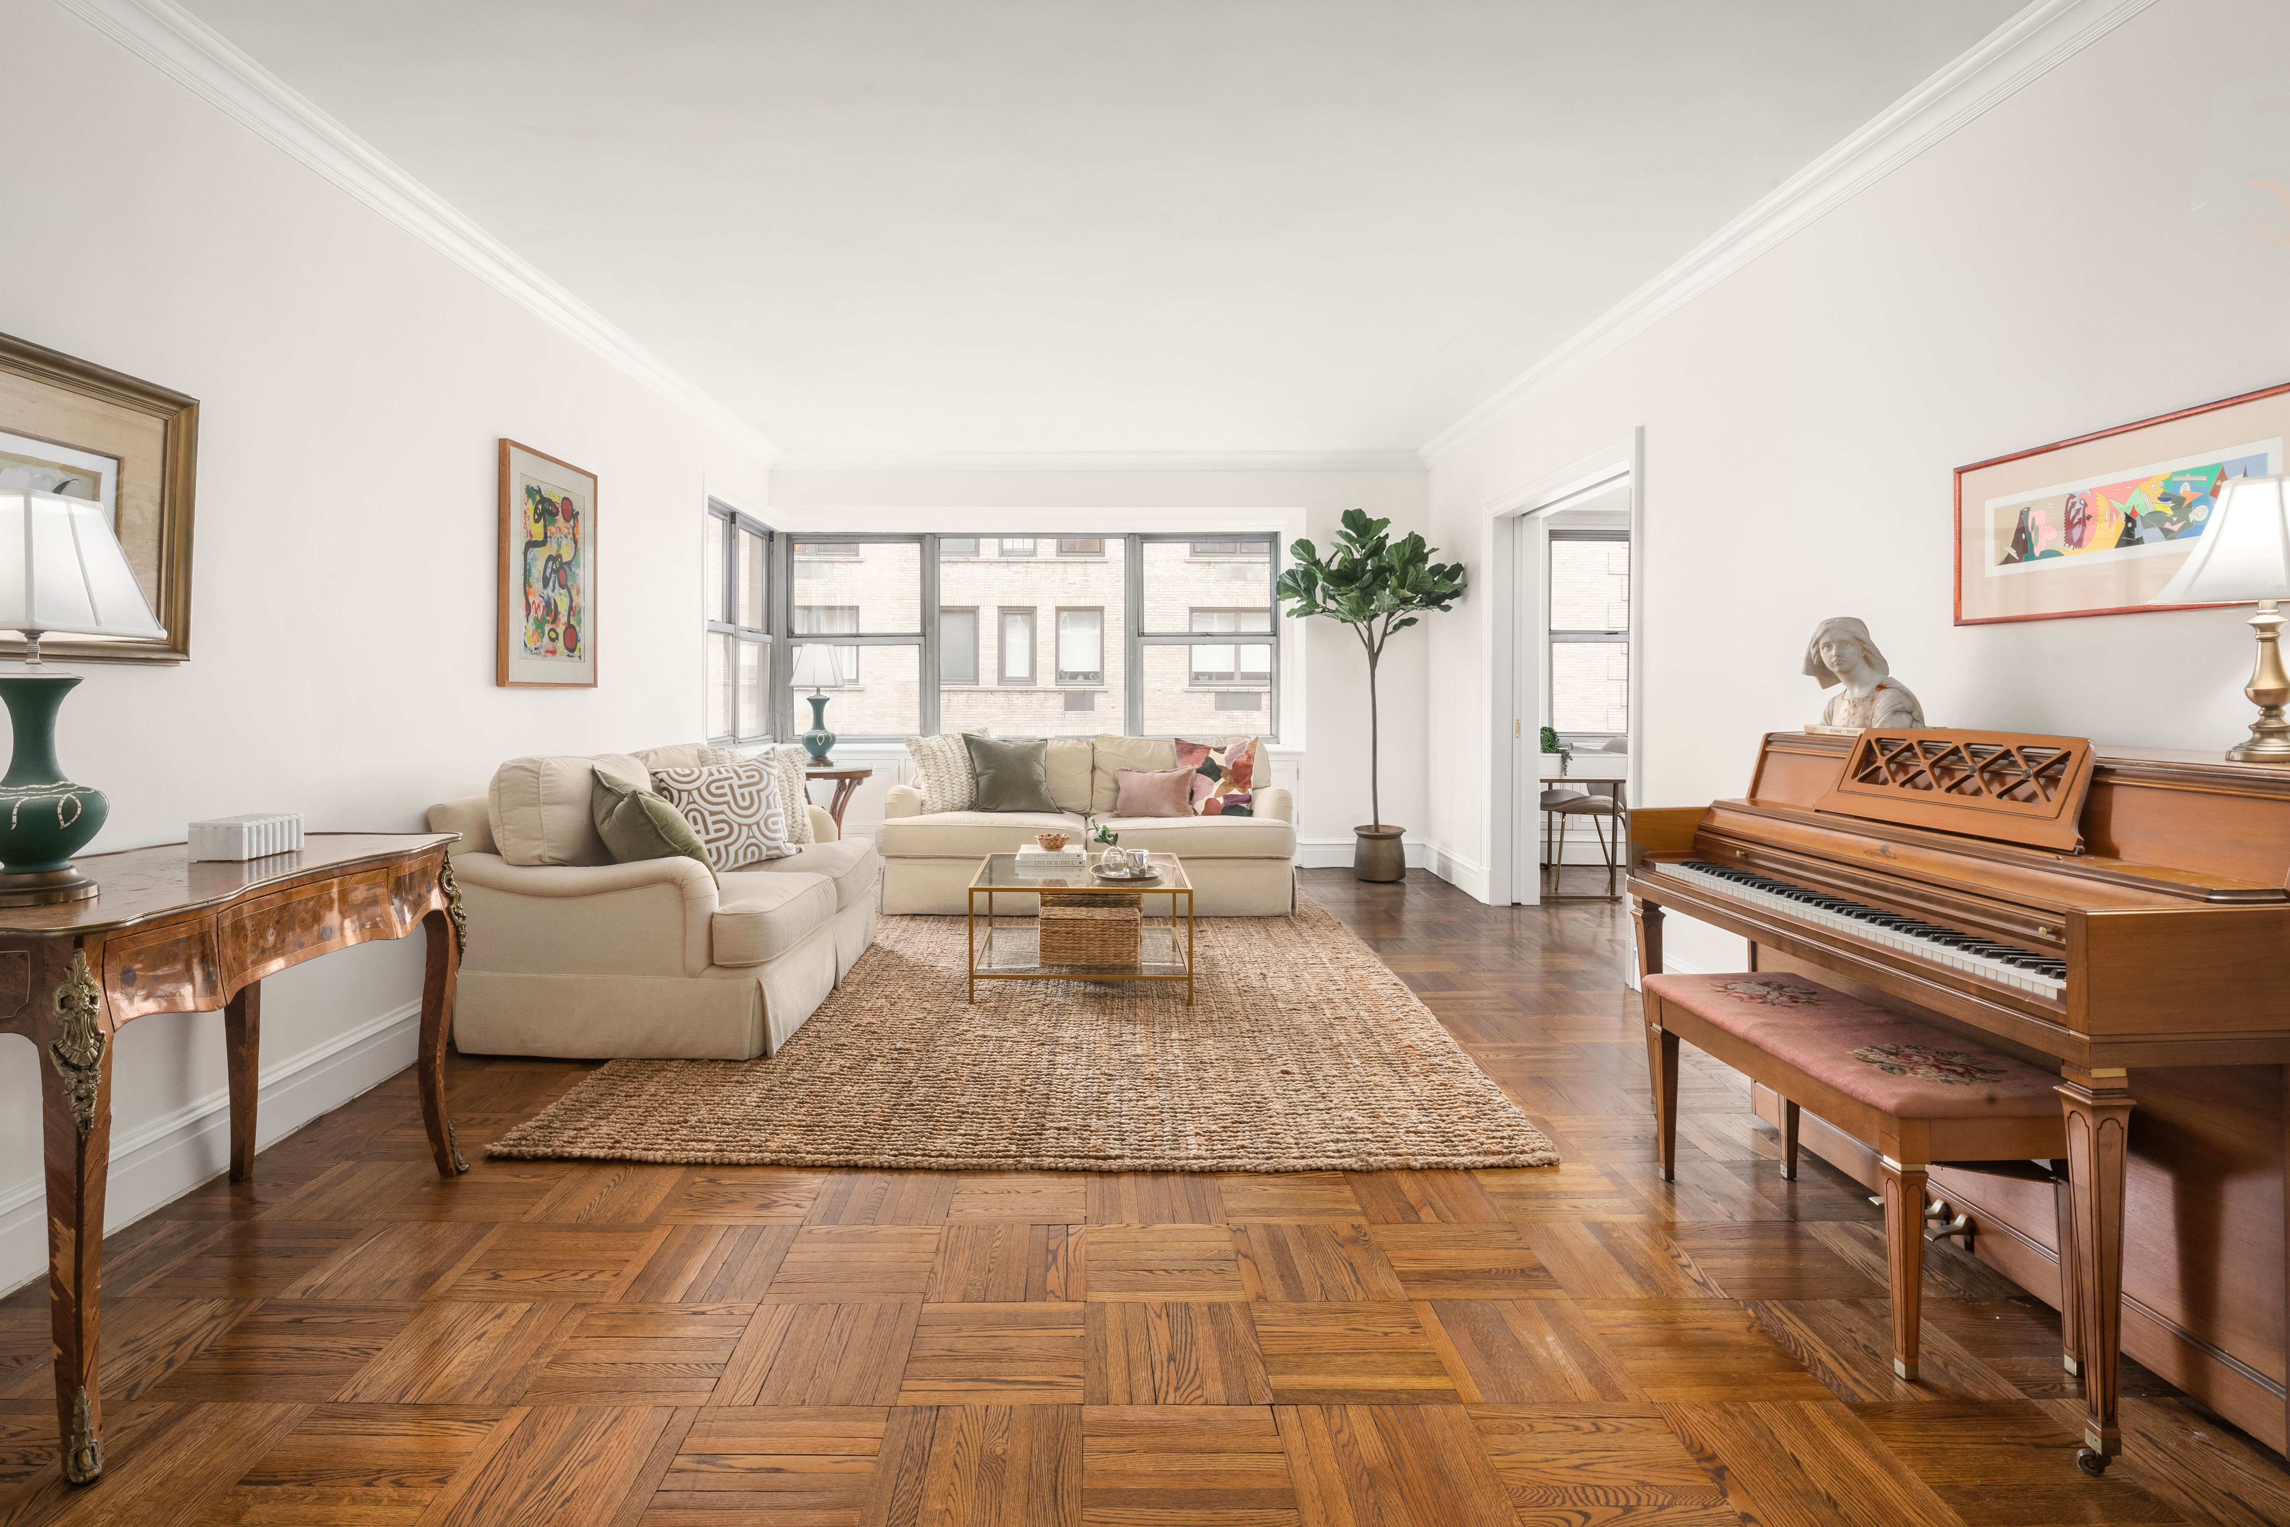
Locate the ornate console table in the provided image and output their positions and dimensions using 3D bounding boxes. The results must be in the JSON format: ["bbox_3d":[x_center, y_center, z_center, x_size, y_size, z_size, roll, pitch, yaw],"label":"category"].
[{"bbox_3d":[-1.947,0.635,2.170,0.660,0.840,1.120,0,4,-2],"label":"ornate console table"}]

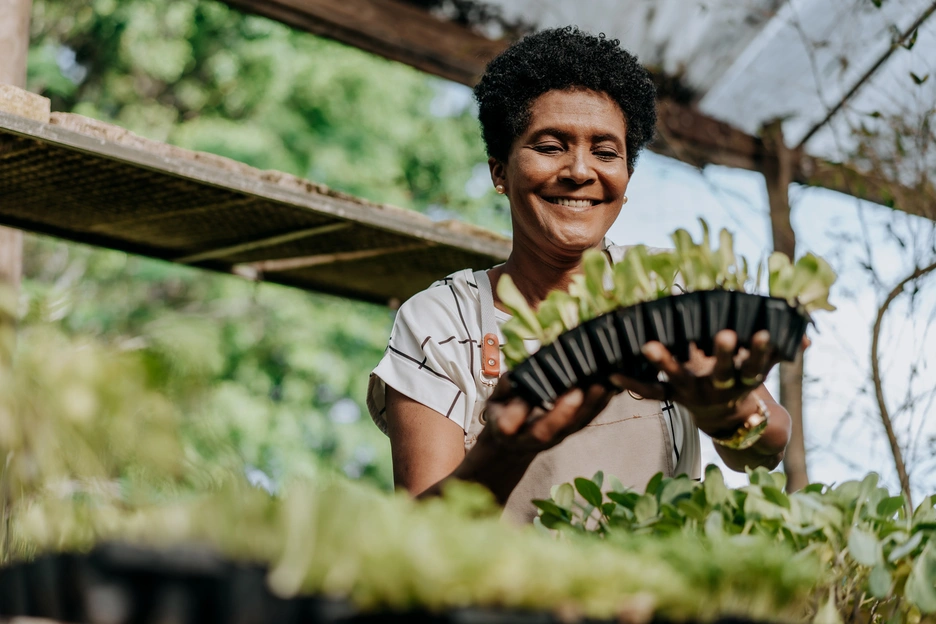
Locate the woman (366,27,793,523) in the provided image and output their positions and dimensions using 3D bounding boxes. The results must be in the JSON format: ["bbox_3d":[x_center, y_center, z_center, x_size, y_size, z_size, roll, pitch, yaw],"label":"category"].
[{"bbox_3d":[0.125,0.446,1.500,0.480,1.650,0.500,0,-10,-8],"label":"woman"}]

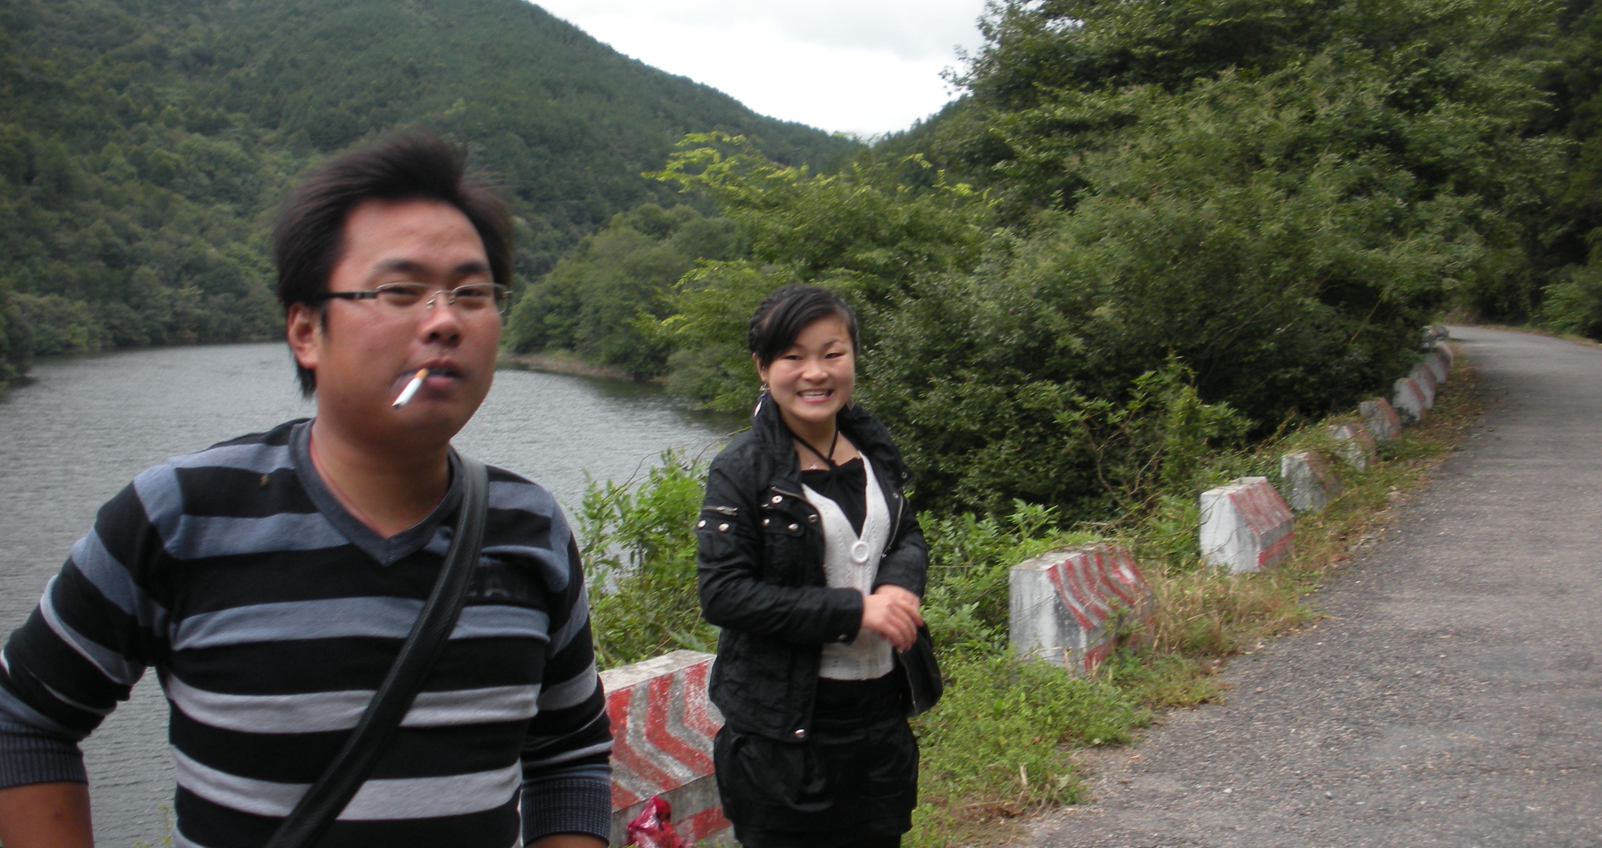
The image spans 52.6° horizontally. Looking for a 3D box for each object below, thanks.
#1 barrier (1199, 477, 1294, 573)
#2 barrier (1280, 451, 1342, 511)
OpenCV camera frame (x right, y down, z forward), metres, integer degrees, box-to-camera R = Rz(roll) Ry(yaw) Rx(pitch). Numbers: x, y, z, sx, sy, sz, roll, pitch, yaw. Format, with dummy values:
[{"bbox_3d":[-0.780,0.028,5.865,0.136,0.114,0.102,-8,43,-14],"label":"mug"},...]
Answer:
[{"bbox_3d":[3.028,0.678,10.931,0.363,0.503,1.136,2,4,28],"label":"barrier"},{"bbox_3d":[4.493,0.513,14.231,0.363,0.503,1.136,1,3,24],"label":"barrier"}]

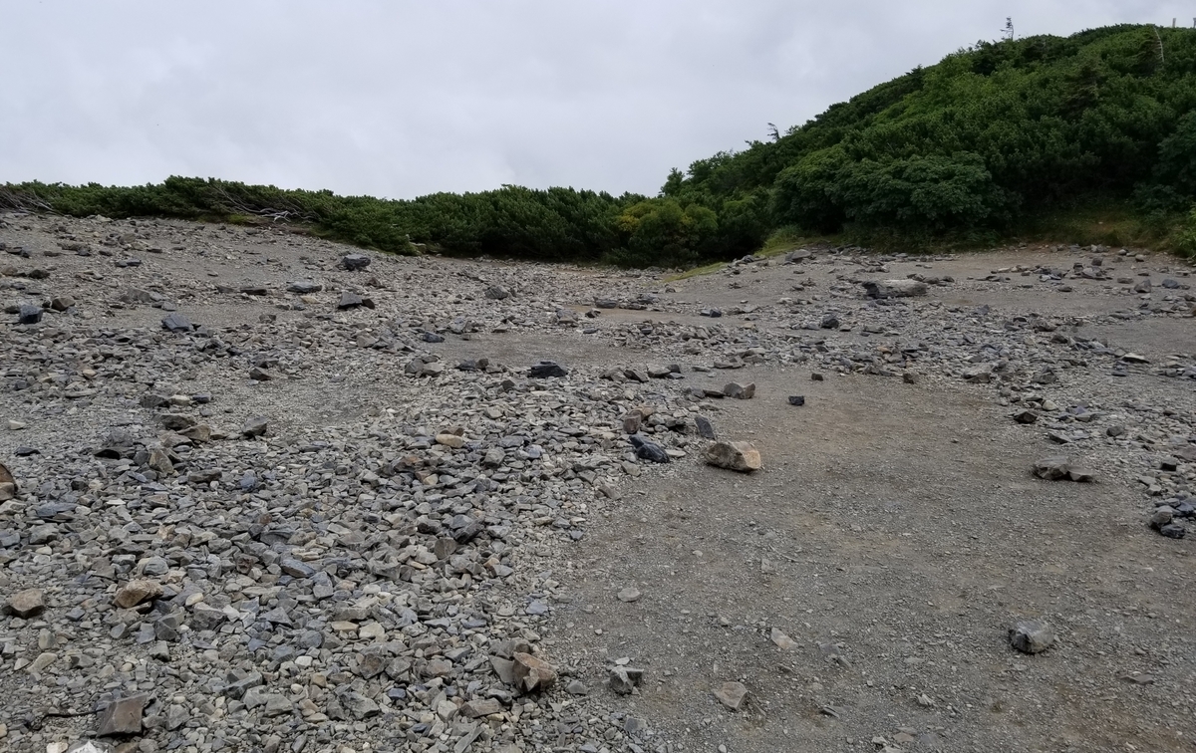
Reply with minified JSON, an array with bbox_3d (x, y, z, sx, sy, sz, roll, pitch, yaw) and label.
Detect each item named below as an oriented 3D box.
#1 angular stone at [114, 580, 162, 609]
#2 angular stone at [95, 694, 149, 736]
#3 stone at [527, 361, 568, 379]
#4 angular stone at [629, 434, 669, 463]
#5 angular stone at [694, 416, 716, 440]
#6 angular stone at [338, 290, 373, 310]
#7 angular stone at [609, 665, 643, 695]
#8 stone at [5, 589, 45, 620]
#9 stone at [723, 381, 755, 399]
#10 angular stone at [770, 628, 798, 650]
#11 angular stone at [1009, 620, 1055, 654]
[{"bbox_3d":[-1.915,0.907,3.740,0.190,0.085,0.130,-1,4,-25],"label":"angular stone"},{"bbox_3d":[-1.410,1.000,2.657,0.134,0.085,0.107,-3,6,-28],"label":"angular stone"},{"bbox_3d":[-0.464,-0.060,8.286,0.330,0.150,0.214,0,5,-3],"label":"stone"},{"bbox_3d":[0.353,0.507,6.300,0.280,0.150,0.180,2,4,30],"label":"angular stone"},{"bbox_3d":[0.732,0.344,6.135,0.131,0.152,0.092,2,5,17],"label":"angular stone"},{"bbox_3d":[-3.728,-1.187,13.800,0.520,0.270,0.380,1,3,10],"label":"angular stone"},{"bbox_3d":[0.089,0.985,2.906,0.103,0.078,0.077,0,5,2],"label":"angular stone"},{"bbox_3d":[-2.324,0.923,3.640,0.145,0.090,0.120,-1,4,-25],"label":"stone"},{"bbox_3d":[1.358,0.130,8.650,0.310,0.155,0.220,1,3,10],"label":"stone"},{"bbox_3d":[0.670,0.942,3.222,0.058,0.042,0.105,-3,6,-33],"label":"angular stone"},{"bbox_3d":[1.542,0.926,3.194,0.139,0.089,0.112,2,6,26],"label":"angular stone"}]

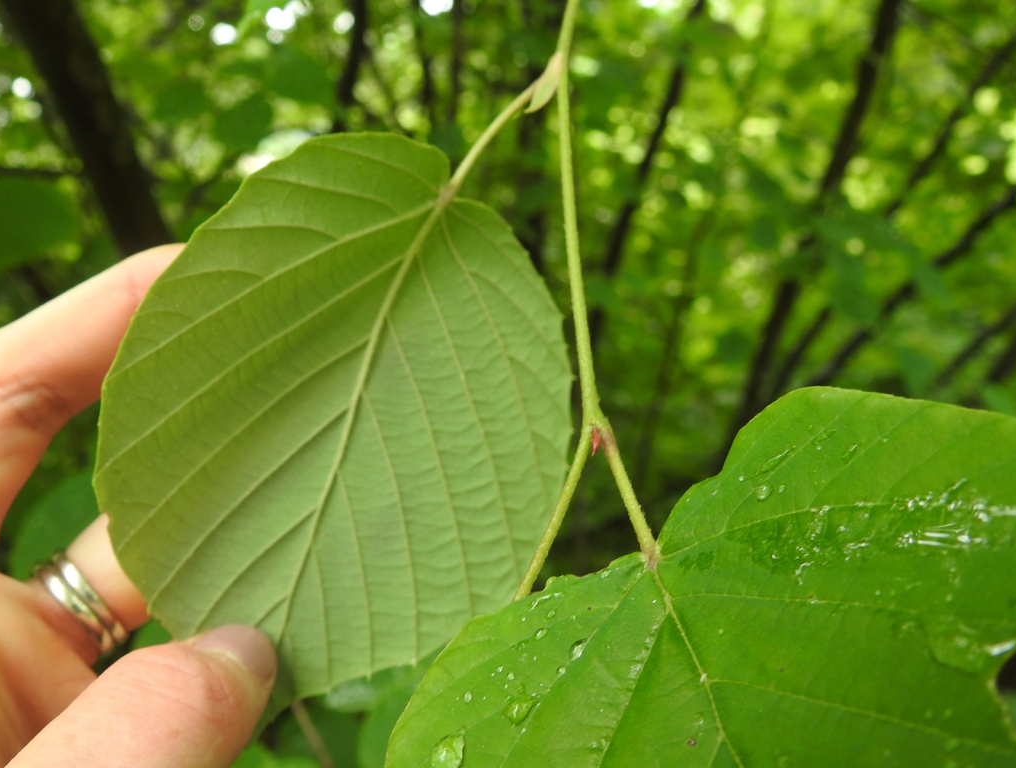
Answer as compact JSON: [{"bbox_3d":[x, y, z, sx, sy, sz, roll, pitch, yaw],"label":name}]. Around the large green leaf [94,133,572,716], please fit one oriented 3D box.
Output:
[{"bbox_3d":[-0.028,0.008,0.175,0.076,0.102,0.018,18,-3,-3],"label":"large green leaf"}]

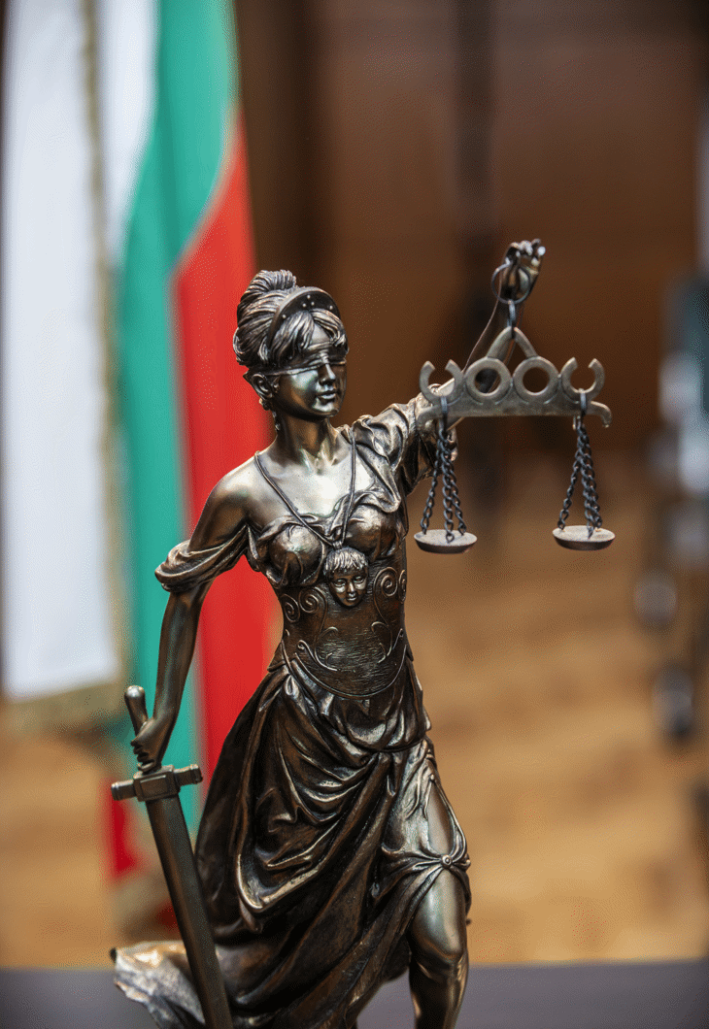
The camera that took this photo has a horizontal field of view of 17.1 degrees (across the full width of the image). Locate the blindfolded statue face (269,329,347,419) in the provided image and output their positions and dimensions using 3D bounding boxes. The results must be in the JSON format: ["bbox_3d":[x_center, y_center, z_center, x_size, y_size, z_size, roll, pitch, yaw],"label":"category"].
[{"bbox_3d":[-0.013,-0.040,0.668,0.019,0.025,0.013,-10,18,-33],"label":"blindfolded statue face"}]

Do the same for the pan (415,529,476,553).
[{"bbox_3d":[0.026,0.008,0.672,0.018,0.003,0.018,0,15,0],"label":"pan"}]

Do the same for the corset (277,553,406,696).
[{"bbox_3d":[-0.003,0.031,0.688,0.036,0.040,0.027,-6,15,-7],"label":"corset"}]

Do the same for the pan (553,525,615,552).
[{"bbox_3d":[0.066,0.007,0.676,0.018,0.003,0.018,0,15,0],"label":"pan"}]

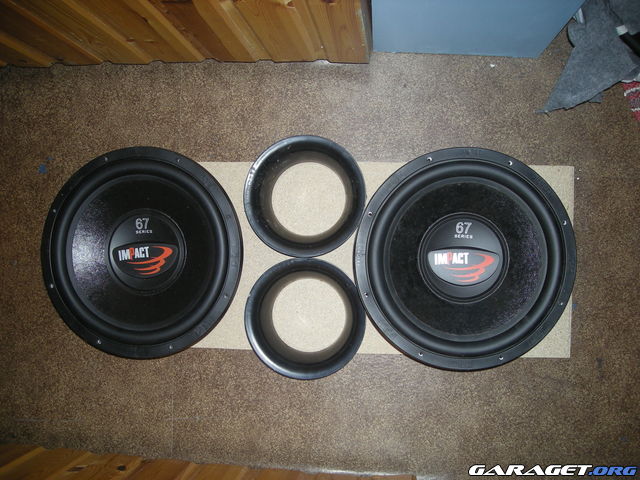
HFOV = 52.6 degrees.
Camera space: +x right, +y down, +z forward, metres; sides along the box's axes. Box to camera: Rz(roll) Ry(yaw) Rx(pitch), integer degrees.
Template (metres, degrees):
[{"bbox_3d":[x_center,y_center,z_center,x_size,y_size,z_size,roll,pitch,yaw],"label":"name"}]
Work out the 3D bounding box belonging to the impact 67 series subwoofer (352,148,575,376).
[{"bbox_3d":[0.257,0.034,1.202,0.382,0.180,0.382,0,89,6],"label":"impact 67 series subwoofer"}]

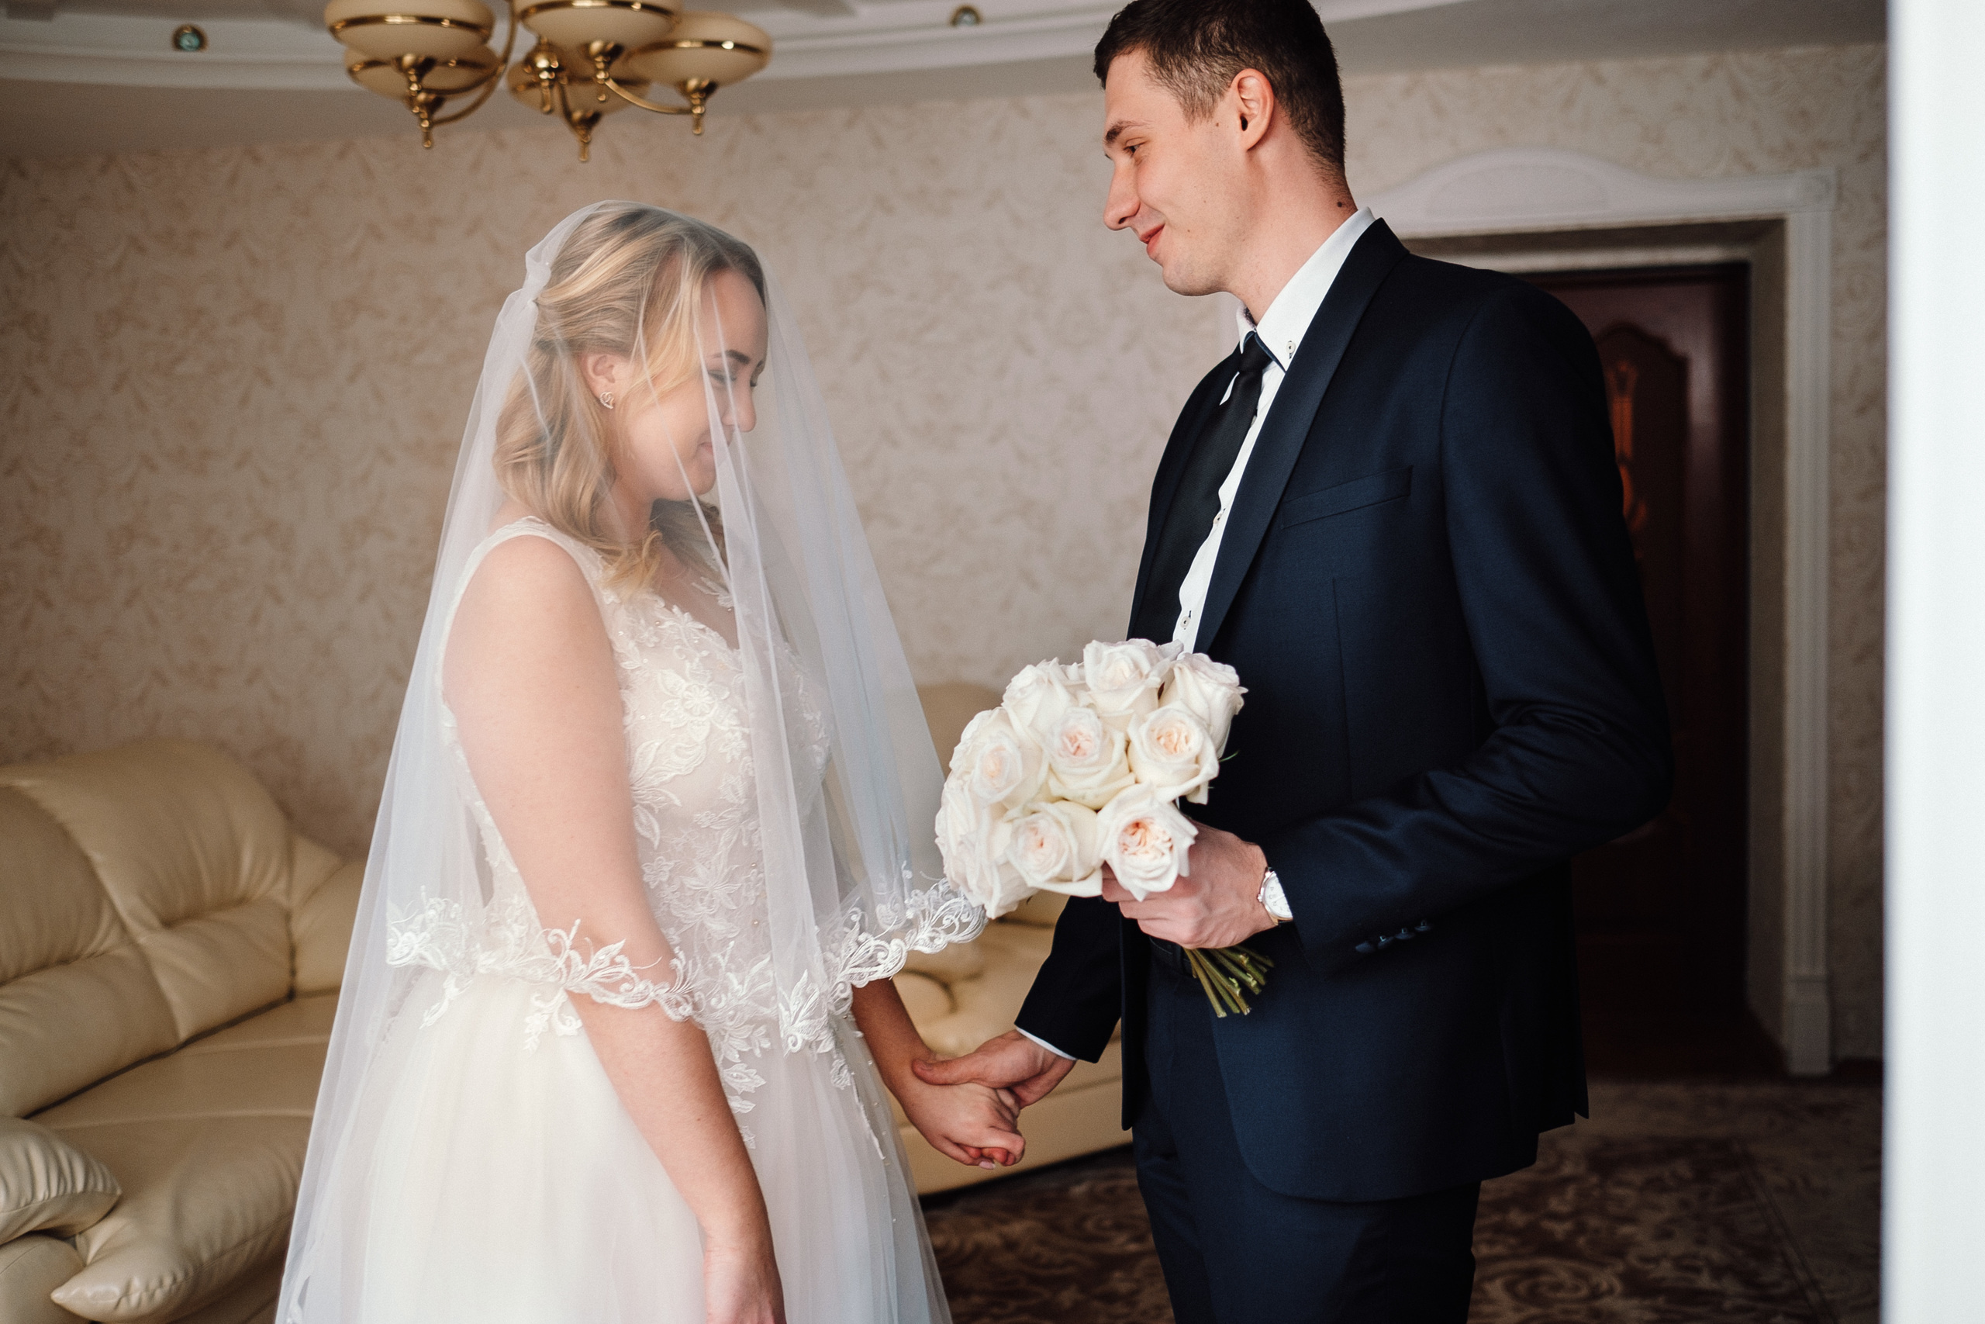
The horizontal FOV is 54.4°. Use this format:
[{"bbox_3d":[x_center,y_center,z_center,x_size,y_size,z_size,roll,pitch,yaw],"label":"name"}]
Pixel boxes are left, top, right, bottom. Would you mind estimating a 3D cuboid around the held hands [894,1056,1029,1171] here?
[{"bbox_3d":[-0.026,0.386,1.649,0.120,0.100,0.100,-2,6,0],"label":"held hands"}]

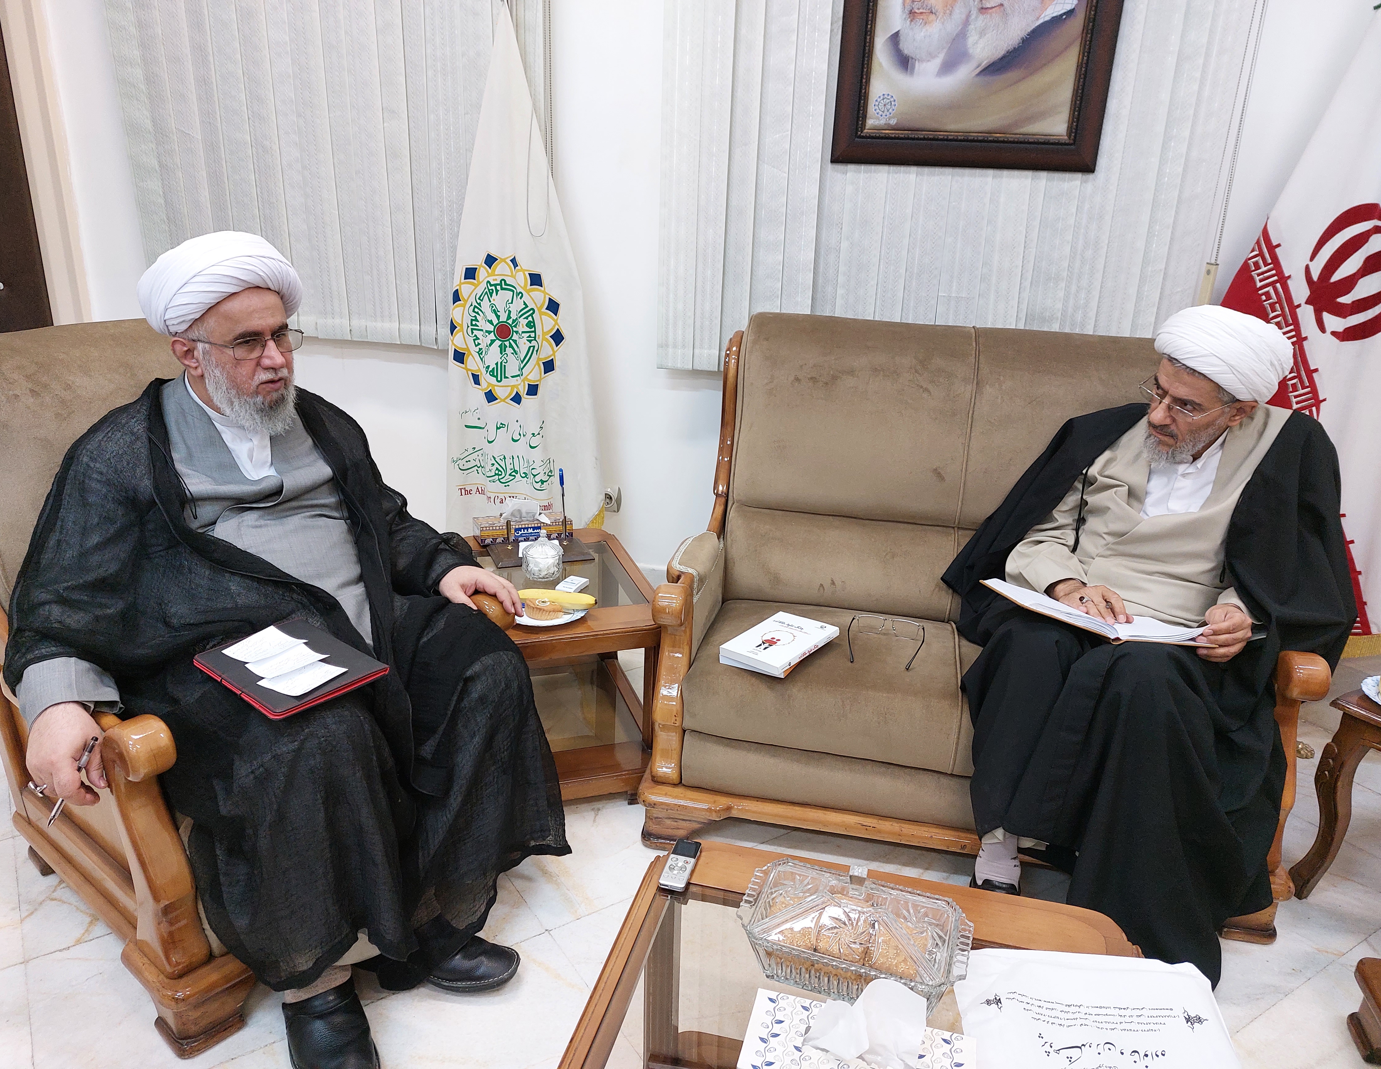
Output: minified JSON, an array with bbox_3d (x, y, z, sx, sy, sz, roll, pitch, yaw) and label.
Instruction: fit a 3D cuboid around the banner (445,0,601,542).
[{"bbox_3d":[-0.491,-0.665,2.947,0.472,1.636,0.200,2,20,0],"label":"banner"}]

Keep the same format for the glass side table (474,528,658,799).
[{"bbox_3d":[-0.333,0.310,2.385,0.446,0.448,0.624,-5,21,-18],"label":"glass side table"}]

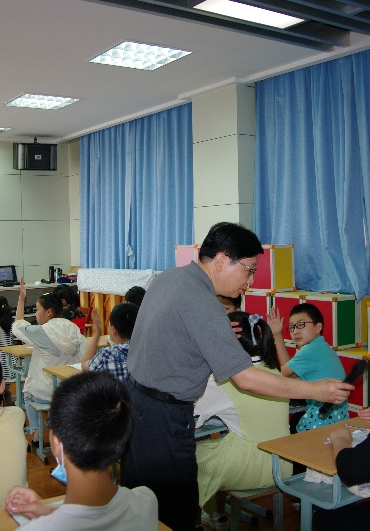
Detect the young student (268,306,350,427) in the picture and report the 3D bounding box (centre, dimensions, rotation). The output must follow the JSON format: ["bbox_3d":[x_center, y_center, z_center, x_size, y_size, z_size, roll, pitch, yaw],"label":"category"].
[{"bbox_3d":[0.573,0.793,3.074,0.580,1.210,0.430,1,4,30],"label":"young student"}]

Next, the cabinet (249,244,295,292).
[{"bbox_3d":[0.684,0.010,4.693,0.260,0.355,0.290,-4,4,-36],"label":"cabinet"}]

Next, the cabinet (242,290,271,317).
[{"bbox_3d":[0.690,0.382,5.014,0.275,0.370,0.325,-3,4,-35],"label":"cabinet"}]

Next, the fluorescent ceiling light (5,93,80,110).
[{"bbox_3d":[-1.458,-1.687,6.091,0.590,0.080,0.590,-4,4,-35],"label":"fluorescent ceiling light"}]

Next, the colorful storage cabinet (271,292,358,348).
[{"bbox_3d":[0.990,0.400,4.590,0.275,0.370,0.660,-3,4,-35],"label":"colorful storage cabinet"}]

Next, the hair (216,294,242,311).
[{"bbox_3d":[0.281,0.233,3.870,0.180,0.160,0.200,1,4,41],"label":"hair"}]

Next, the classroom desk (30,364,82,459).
[{"bbox_3d":[-0.535,0.981,3.862,0.600,0.700,0.410,-4,4,-36],"label":"classroom desk"}]

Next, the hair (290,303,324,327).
[{"bbox_3d":[0.635,0.276,3.120,0.190,0.170,0.168,-4,4,-38],"label":"hair"}]

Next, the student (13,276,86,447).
[{"bbox_3d":[-0.987,0.693,4.271,0.570,1.240,0.430,2,5,44],"label":"student"}]

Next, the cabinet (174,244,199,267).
[{"bbox_3d":[0.118,-0.016,5.793,0.275,0.370,0.325,-3,4,-35],"label":"cabinet"}]

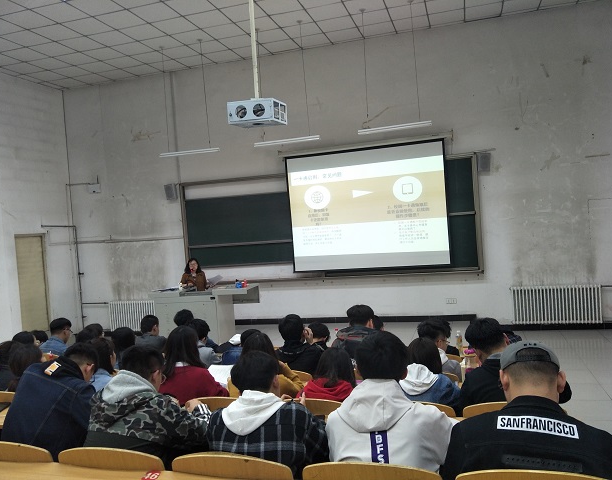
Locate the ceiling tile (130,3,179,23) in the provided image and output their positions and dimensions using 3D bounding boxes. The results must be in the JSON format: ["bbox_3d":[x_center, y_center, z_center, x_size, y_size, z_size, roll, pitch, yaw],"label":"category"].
[{"bbox_3d":[-2.310,-3.485,6.821,0.600,0.030,0.560,-3,3,16],"label":"ceiling tile"}]

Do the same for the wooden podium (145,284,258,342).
[{"bbox_3d":[-1.799,1.441,8.186,1.940,1.100,0.700,-3,4,16],"label":"wooden podium"}]

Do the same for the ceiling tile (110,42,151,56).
[{"bbox_3d":[-3.169,-3.498,8.134,0.600,0.030,0.560,-3,3,16],"label":"ceiling tile"}]

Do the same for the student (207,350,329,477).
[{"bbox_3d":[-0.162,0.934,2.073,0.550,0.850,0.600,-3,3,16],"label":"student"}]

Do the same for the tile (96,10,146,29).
[{"bbox_3d":[-2.894,-3.454,6.985,0.600,0.030,0.560,-3,3,16],"label":"tile"}]

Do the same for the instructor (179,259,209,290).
[{"bbox_3d":[-2.101,1.162,8.607,0.480,1.600,0.350,-3,4,11],"label":"instructor"}]

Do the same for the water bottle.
[{"bbox_3d":[1.456,0.980,4.200,0.065,0.235,0.065,-3,4,16],"label":"water bottle"}]

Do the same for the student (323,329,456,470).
[{"bbox_3d":[0.402,0.934,1.895,0.510,1.200,0.700,-3,4,16],"label":"student"}]

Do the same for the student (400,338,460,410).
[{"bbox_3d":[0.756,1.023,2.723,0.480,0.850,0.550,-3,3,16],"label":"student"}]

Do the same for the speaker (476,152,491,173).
[{"bbox_3d":[3.148,-1.371,7.848,0.220,0.350,0.200,-3,3,16],"label":"speaker"}]

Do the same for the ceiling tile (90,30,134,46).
[{"bbox_3d":[-3.351,-3.476,7.665,0.600,0.020,0.600,-3,4,16],"label":"ceiling tile"}]

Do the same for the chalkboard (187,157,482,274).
[{"bbox_3d":[0.224,-0.386,8.793,5.900,2.050,0.130,-3,3,16],"label":"chalkboard"}]

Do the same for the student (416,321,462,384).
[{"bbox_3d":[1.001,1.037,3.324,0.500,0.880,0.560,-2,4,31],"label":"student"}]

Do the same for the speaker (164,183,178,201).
[{"bbox_3d":[-2.966,-1.045,9.761,0.240,0.350,0.220,-4,4,6],"label":"speaker"}]

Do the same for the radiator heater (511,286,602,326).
[{"bbox_3d":[4.499,1.171,7.954,1.480,0.690,0.150,-3,4,16],"label":"radiator heater"}]

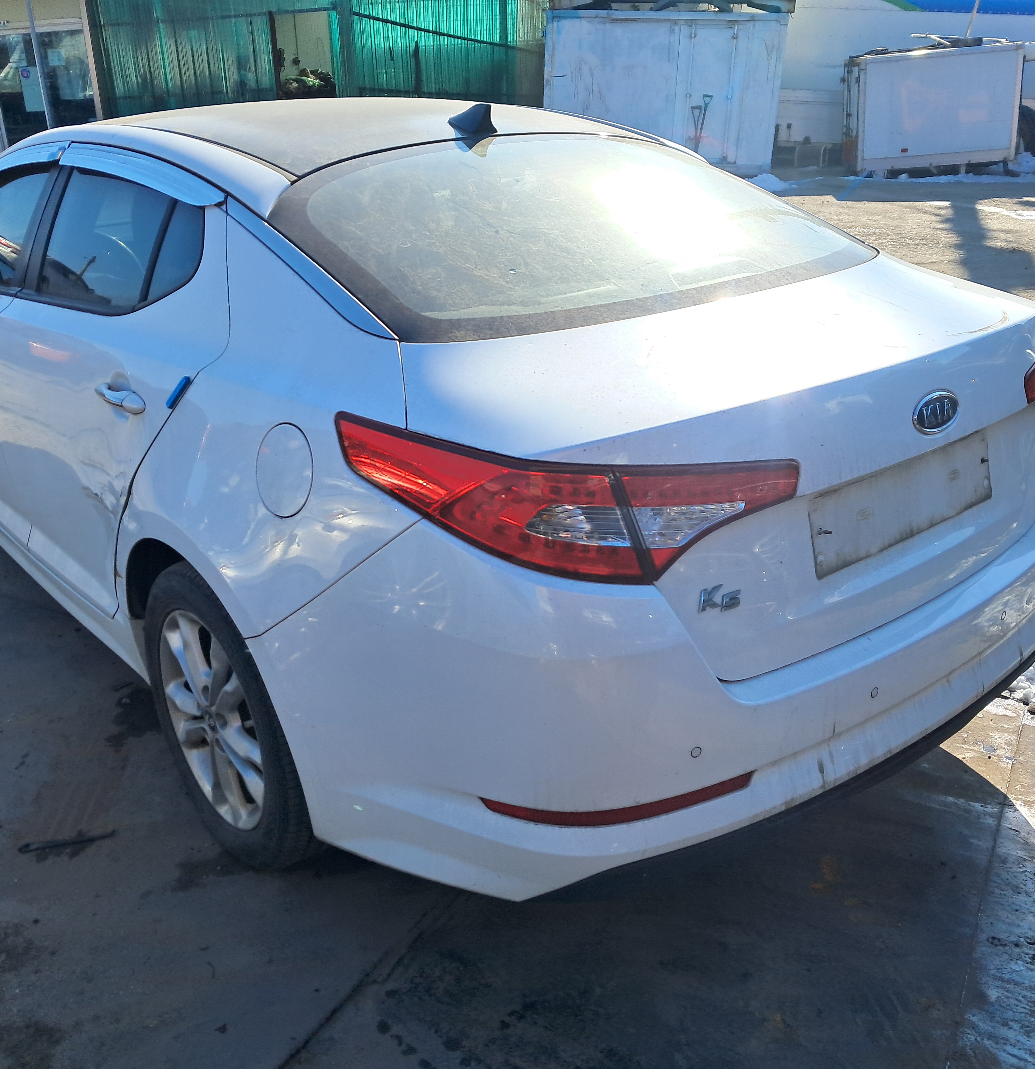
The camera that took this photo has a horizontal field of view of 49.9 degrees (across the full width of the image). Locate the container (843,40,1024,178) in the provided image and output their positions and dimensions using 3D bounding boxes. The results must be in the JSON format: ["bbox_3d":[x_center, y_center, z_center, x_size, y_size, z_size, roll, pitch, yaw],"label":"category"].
[{"bbox_3d":[6.885,-7.111,18.505,2.420,1.720,1.600,-1,22,10],"label":"container"}]

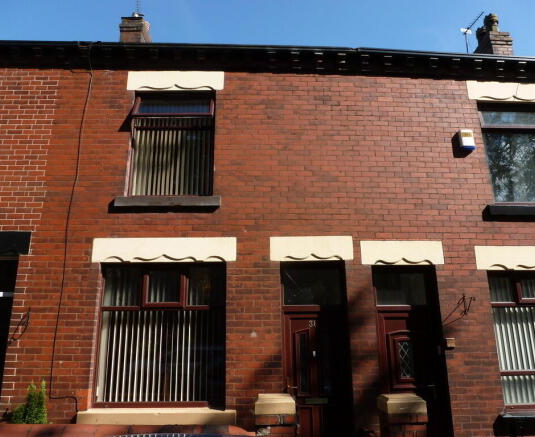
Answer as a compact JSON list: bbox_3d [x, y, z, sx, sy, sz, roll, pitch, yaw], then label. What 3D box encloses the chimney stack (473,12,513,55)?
[{"bbox_3d":[5.617,-4.409,10.092,0.550,1.600,0.660,0,-14,-2],"label":"chimney stack"}]

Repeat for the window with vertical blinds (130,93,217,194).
[{"bbox_3d":[-1.387,-1.092,6.028,1.200,1.620,0.140,0,-14,-2],"label":"window with vertical blinds"}]

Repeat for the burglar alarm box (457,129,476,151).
[{"bbox_3d":[2.999,-1.157,6.083,0.210,0.330,0.100,0,-14,-2],"label":"burglar alarm box"}]

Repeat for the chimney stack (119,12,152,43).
[{"bbox_3d":[-3.145,-4.289,9.695,0.550,1.380,0.660,0,-14,-2],"label":"chimney stack"}]

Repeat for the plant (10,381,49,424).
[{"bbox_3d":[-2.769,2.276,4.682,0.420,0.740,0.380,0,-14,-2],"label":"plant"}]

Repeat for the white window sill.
[{"bbox_3d":[-1.374,2.485,5.060,1.950,0.170,0.200,0,-14,-2],"label":"white window sill"}]

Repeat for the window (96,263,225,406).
[{"bbox_3d":[-1.393,1.522,5.411,1.670,1.800,0.130,0,-14,-2],"label":"window"}]

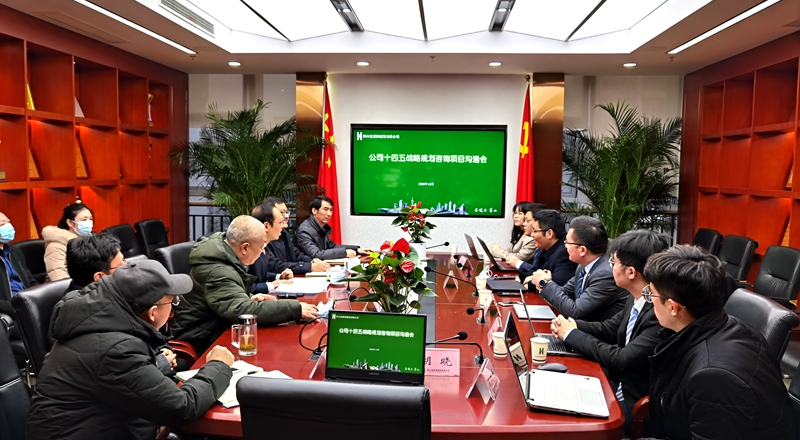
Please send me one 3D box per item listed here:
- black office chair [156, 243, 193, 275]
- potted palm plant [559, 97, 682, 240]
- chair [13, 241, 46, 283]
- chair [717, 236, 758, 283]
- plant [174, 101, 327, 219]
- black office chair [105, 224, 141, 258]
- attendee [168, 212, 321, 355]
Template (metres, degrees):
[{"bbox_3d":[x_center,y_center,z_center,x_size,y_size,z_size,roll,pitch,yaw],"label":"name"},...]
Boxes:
[{"bbox_3d":[-1.223,0.664,4.356,0.660,1.020,0.600,1,4,4],"label":"black office chair"},{"bbox_3d":[2.615,-0.223,7.400,1.380,2.350,1.300,1,4,4],"label":"potted palm plant"},{"bbox_3d":[-2.249,0.641,4.445,0.650,1.000,0.600,1,4,7],"label":"chair"},{"bbox_3d":[2.507,0.666,5.103,0.650,1.000,0.600,1,4,-1],"label":"chair"},{"bbox_3d":[-1.713,-0.224,7.150,1.660,2.250,1.450,1,4,4],"label":"plant"},{"bbox_3d":[-2.080,0.565,5.200,0.650,1.000,0.600,1,4,7],"label":"black office chair"},{"bbox_3d":[-0.827,0.605,3.369,0.820,1.270,0.580,1,4,-2],"label":"attendee"}]

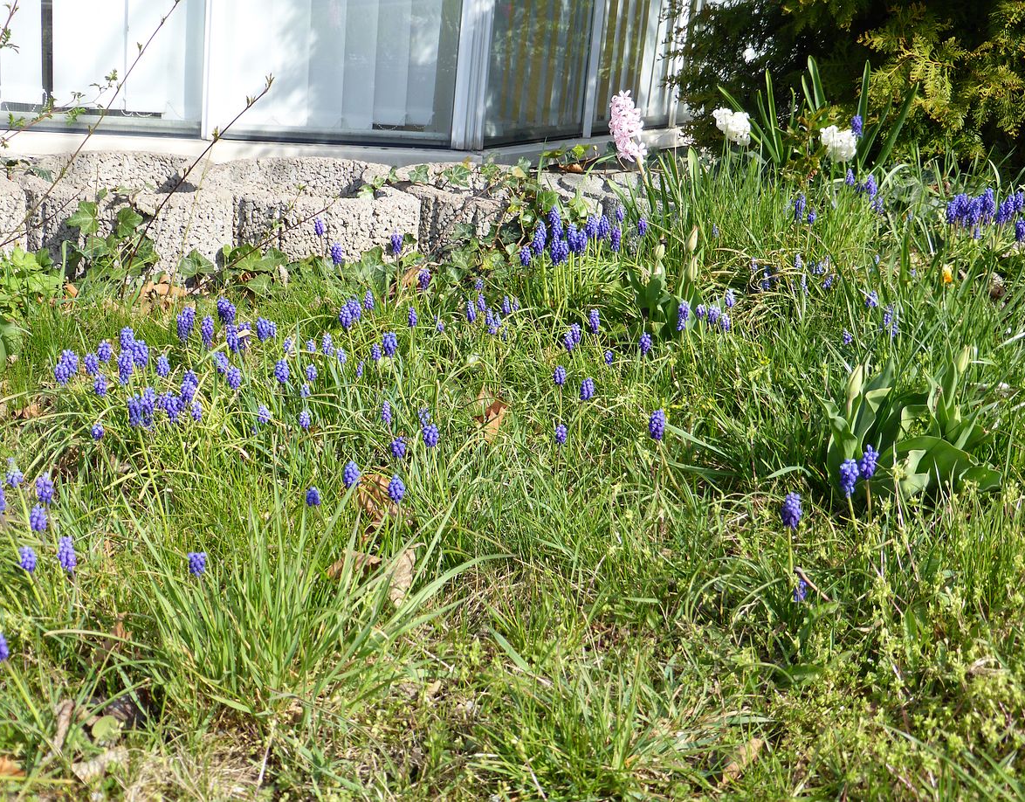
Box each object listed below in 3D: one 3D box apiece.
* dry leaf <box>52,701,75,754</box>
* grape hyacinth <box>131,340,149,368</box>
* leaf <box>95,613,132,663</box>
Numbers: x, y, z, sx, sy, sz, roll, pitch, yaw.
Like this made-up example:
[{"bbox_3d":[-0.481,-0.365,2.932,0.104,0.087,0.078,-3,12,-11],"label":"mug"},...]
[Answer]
[{"bbox_3d":[-0.361,0.262,1.140,0.020,0.030,0.030,6,17,0],"label":"dry leaf"},{"bbox_3d":[-0.487,-0.062,1.860,0.019,0.036,0.019,-9,16,0],"label":"grape hyacinth"},{"bbox_3d":[-0.356,0.212,1.270,0.034,0.034,0.030,6,17,0],"label":"leaf"}]

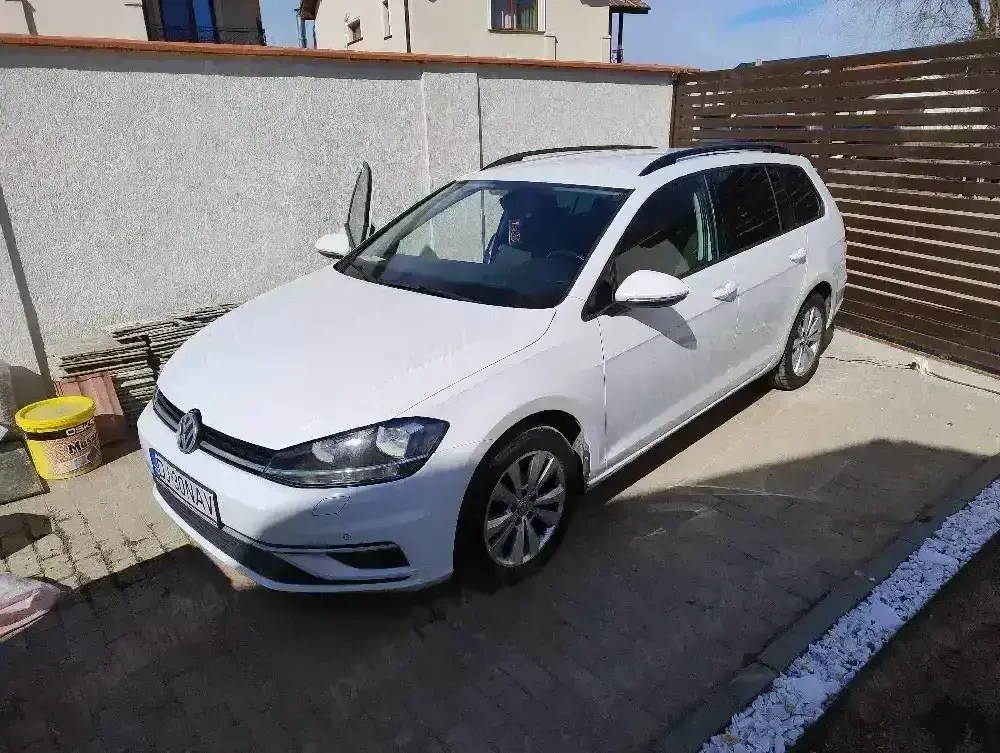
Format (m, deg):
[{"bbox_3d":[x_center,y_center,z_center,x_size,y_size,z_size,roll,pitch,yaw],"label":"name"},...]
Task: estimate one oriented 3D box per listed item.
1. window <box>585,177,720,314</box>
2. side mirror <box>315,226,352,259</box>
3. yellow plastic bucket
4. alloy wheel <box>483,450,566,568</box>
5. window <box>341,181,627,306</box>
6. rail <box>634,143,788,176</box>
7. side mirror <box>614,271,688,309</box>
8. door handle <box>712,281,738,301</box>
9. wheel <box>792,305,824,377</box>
[{"bbox_3d":[0.647,-0.593,2.951,1.200,0.460,0.090,-21,3,-42],"label":"window"},{"bbox_3d":[-0.962,-0.741,3.948,0.245,0.145,0.150,2,20,11],"label":"side mirror"},{"bbox_3d":[-2.296,0.329,3.650,0.345,0.340,0.345,-2,19,1],"label":"yellow plastic bucket"},{"bbox_3d":[0.041,0.467,2.587,0.170,0.438,0.438,16,26,41],"label":"alloy wheel"},{"bbox_3d":[-0.110,-0.676,3.239,1.470,0.110,0.880,16,54,41],"label":"window"},{"bbox_3d":[1.246,-1.192,3.742,0.080,0.110,1.760,16,26,41],"label":"rail"},{"bbox_3d":[0.597,-0.347,2.721,0.255,0.145,0.150,8,22,27],"label":"side mirror"},{"bbox_3d":[1.049,-0.393,3.257,0.055,0.062,0.210,16,26,41],"label":"door handle"},{"bbox_3d":[1.850,-0.231,4.362,0.170,0.438,0.438,16,26,41],"label":"wheel"}]

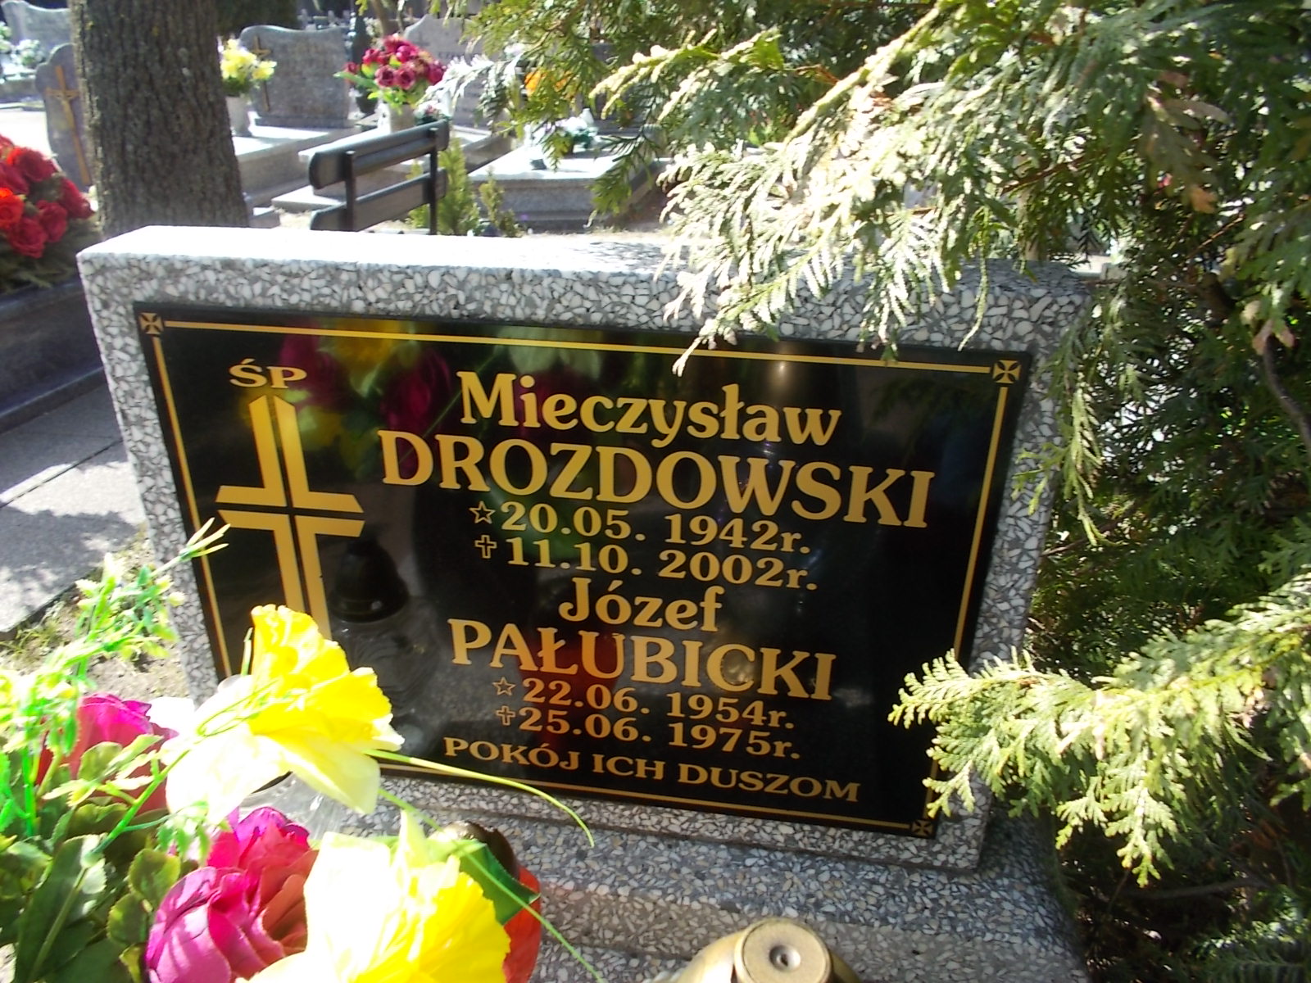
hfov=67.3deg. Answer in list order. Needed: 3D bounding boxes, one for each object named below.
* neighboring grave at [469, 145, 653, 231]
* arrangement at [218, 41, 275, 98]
[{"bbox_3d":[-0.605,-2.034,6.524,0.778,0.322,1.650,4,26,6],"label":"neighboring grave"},{"bbox_3d":[-2.906,-2.965,6.925,0.460,0.390,0.420,4,26,6],"label":"arrangement"}]

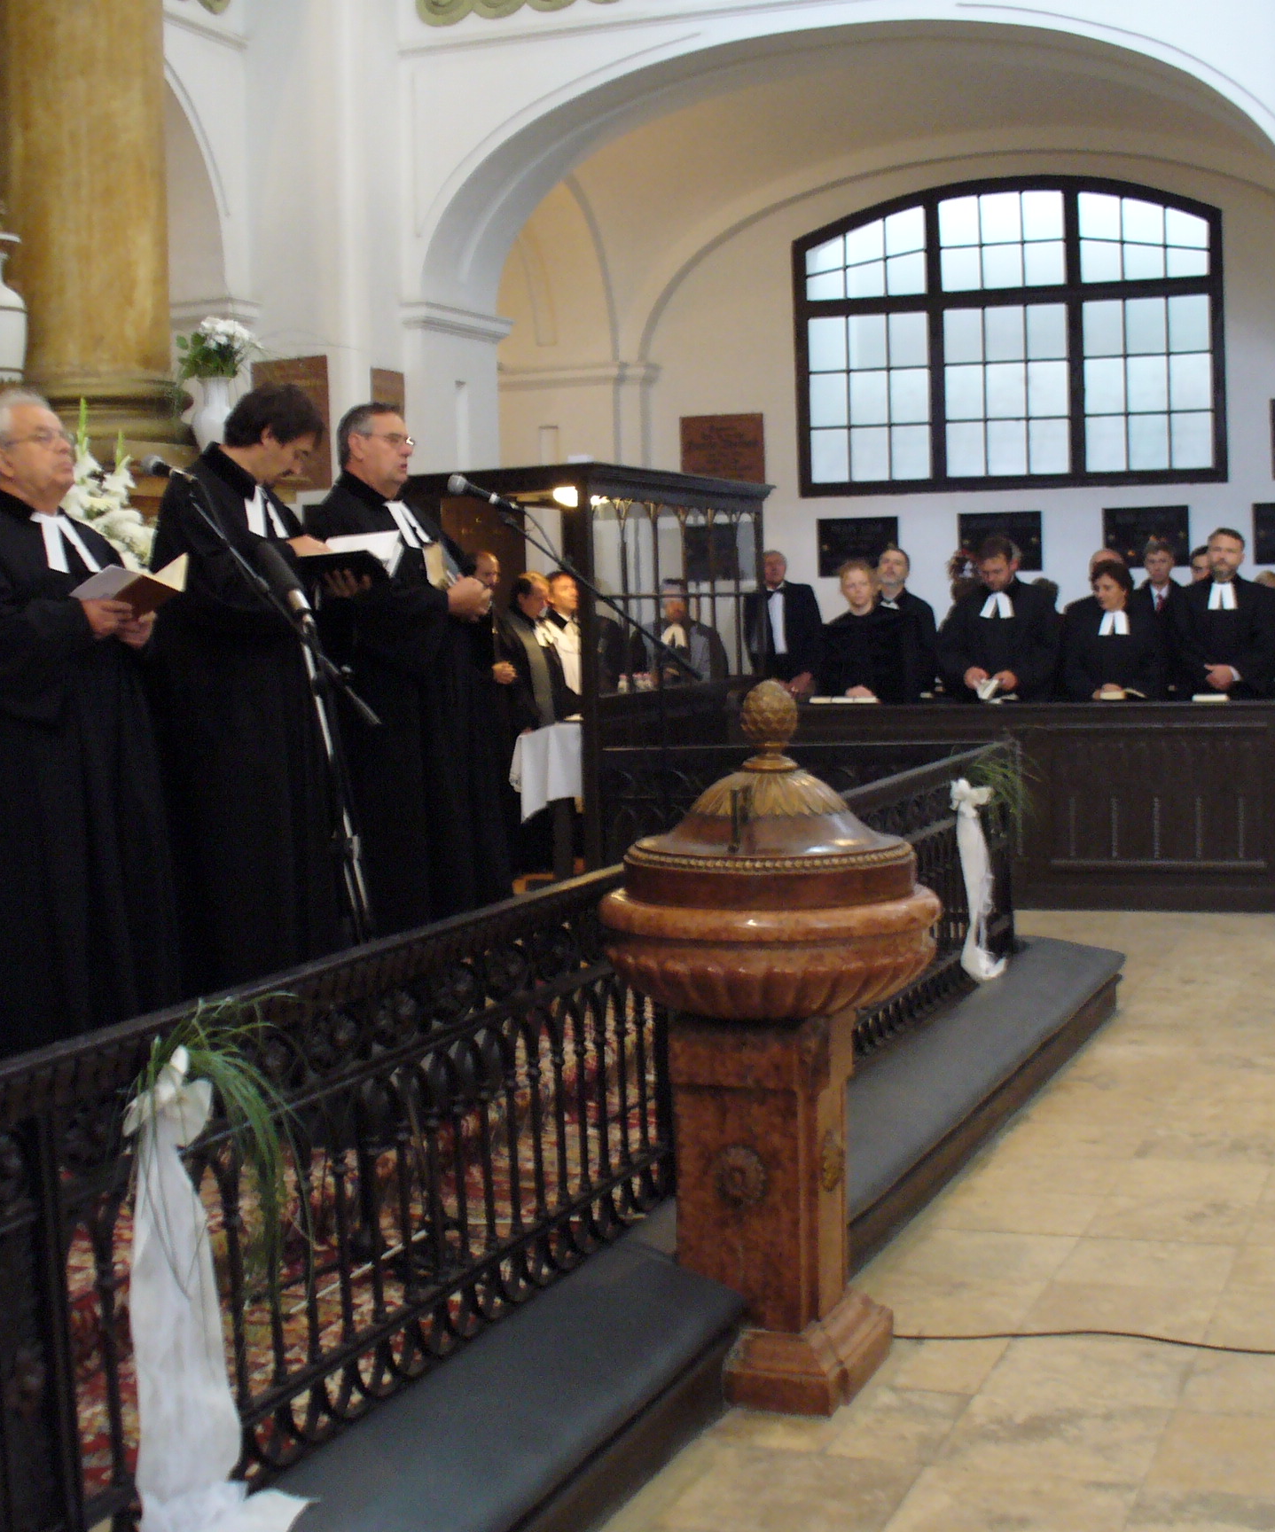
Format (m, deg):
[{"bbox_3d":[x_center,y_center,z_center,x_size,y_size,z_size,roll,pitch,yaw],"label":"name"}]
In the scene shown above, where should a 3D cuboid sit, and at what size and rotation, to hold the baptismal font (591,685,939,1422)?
[{"bbox_3d":[0.272,0.538,4.413,0.676,1.412,0.676,0,4,21],"label":"baptismal font"}]

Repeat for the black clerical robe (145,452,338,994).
[{"bbox_3d":[-0.894,0.067,5.126,0.480,1.580,0.570,0,5,27],"label":"black clerical robe"}]

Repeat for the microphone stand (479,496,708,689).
[{"bbox_3d":[-0.030,0.113,5.420,0.740,1.560,0.500,0,3,18],"label":"microphone stand"}]

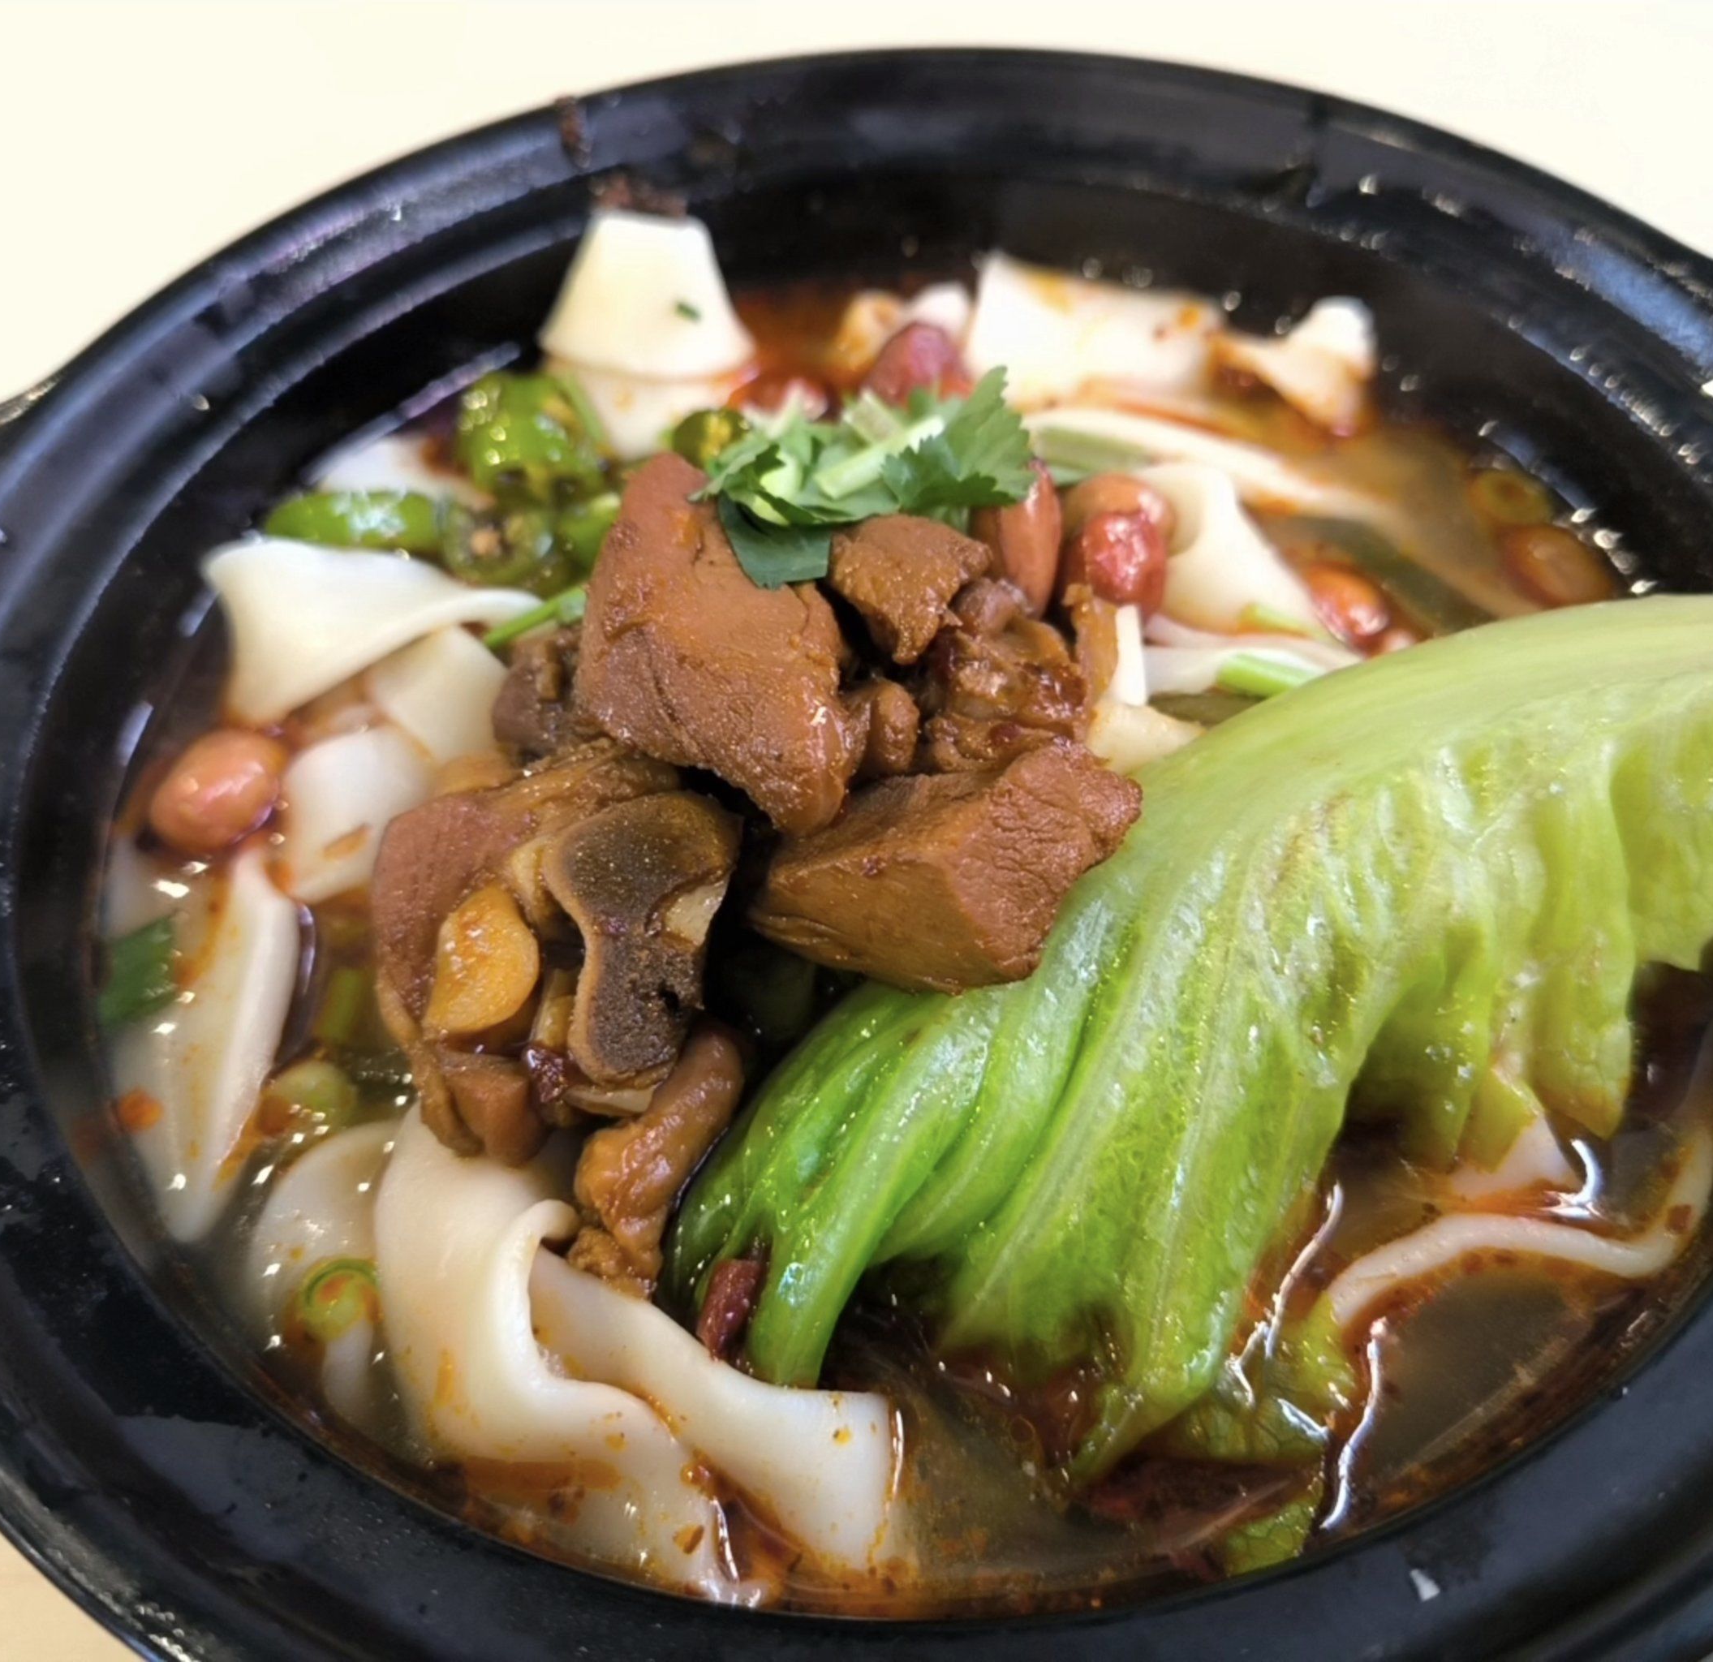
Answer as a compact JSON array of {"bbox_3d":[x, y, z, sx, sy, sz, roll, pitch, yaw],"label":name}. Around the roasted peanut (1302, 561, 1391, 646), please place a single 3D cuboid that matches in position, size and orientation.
[{"bbox_3d":[0.060,-0.027,0.180,0.009,0.009,0.015,-25,57,-14],"label":"roasted peanut"}]

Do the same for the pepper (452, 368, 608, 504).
[{"bbox_3d":[-0.044,-0.053,0.200,0.019,0.013,0.017,-11,55,-5],"label":"pepper"}]

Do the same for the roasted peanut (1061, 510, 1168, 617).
[{"bbox_3d":[0.032,-0.033,0.181,0.011,0.011,0.015,-2,55,3],"label":"roasted peanut"}]

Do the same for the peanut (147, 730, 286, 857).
[{"bbox_3d":[-0.077,-0.005,0.178,0.017,0.011,0.011,-35,60,-20],"label":"peanut"}]

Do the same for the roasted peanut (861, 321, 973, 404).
[{"bbox_3d":[0.009,-0.067,0.213,0.011,0.011,0.016,33,63,24],"label":"roasted peanut"}]

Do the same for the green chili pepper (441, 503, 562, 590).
[{"bbox_3d":[-0.046,-0.037,0.192,0.015,0.006,0.013,-8,55,-3],"label":"green chili pepper"}]

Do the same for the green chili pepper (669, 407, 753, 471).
[{"bbox_3d":[-0.020,-0.054,0.205,0.011,0.009,0.011,-5,54,1],"label":"green chili pepper"}]

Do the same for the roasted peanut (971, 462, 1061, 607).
[{"bbox_3d":[0.020,-0.036,0.181,0.011,0.018,0.010,3,22,6],"label":"roasted peanut"}]

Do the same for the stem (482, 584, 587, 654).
[{"bbox_3d":[-0.040,-0.027,0.186,0.019,0.003,0.003,-34,59,-19],"label":"stem"}]

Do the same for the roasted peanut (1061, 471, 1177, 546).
[{"bbox_3d":[0.034,-0.041,0.191,0.016,0.011,0.011,-4,54,1],"label":"roasted peanut"}]

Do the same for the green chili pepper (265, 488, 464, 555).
[{"bbox_3d":[-0.066,-0.041,0.196,0.026,0.009,0.011,2,55,5],"label":"green chili pepper"}]

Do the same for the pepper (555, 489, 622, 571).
[{"bbox_3d":[-0.035,-0.040,0.194,0.015,0.010,0.012,7,55,8],"label":"pepper"}]

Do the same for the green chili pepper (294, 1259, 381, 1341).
[{"bbox_3d":[-0.049,0.044,0.137,0.008,0.004,0.008,-11,55,-5],"label":"green chili pepper"}]

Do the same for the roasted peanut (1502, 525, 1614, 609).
[{"bbox_3d":[0.088,-0.033,0.185,0.010,0.009,0.016,-32,59,-18],"label":"roasted peanut"}]

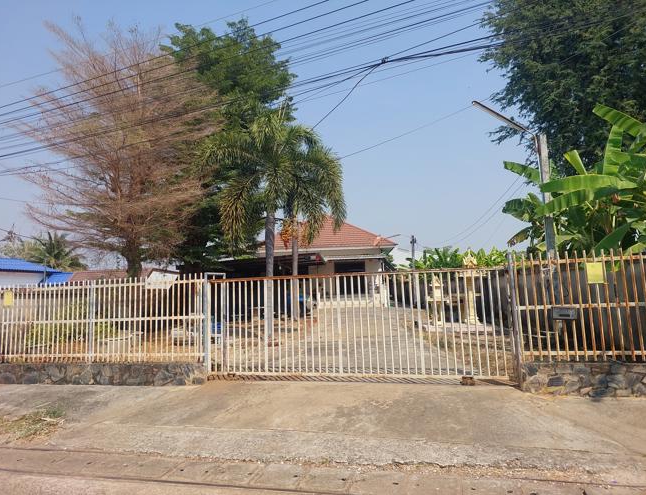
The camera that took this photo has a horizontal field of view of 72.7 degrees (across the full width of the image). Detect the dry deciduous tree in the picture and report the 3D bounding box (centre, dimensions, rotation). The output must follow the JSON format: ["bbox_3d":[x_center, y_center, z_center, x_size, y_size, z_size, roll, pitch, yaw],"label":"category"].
[{"bbox_3d":[-6.555,-2.220,13.979,6.400,9.970,6.200,1,-8,-25],"label":"dry deciduous tree"}]

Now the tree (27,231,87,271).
[{"bbox_3d":[-23.006,2.695,37.993,5.300,8.260,5.200,2,-9,-31],"label":"tree"}]

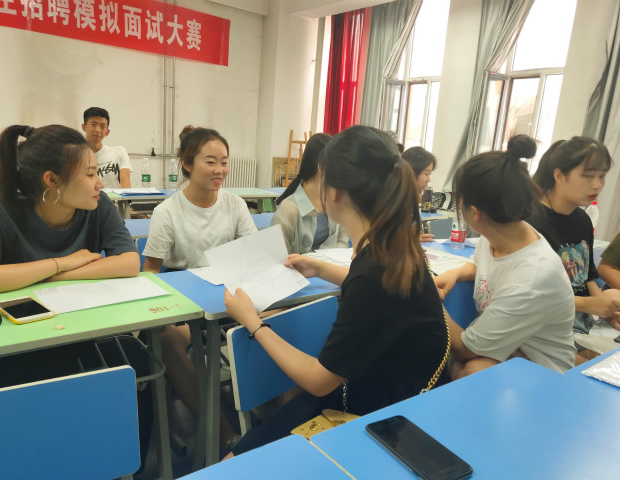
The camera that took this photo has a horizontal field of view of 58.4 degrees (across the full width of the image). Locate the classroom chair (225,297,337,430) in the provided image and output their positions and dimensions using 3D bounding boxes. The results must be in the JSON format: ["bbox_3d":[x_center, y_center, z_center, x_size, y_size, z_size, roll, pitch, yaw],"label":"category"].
[{"bbox_3d":[0.080,0.593,1.345,0.440,0.780,0.400,15,16,40],"label":"classroom chair"}]

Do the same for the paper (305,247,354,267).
[{"bbox_3d":[0.111,0.062,2.088,0.280,0.003,0.210,-6,16,-39],"label":"paper"}]

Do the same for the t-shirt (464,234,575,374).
[{"bbox_3d":[0.568,0.267,1.553,0.300,0.550,0.400,6,13,8],"label":"t-shirt"}]

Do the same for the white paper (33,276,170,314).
[{"bbox_3d":[-0.548,0.143,1.487,0.297,0.003,0.210,-6,16,-39],"label":"white paper"}]

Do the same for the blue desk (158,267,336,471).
[{"bbox_3d":[-0.165,0.487,1.812,0.620,0.750,0.410,-6,16,-39],"label":"blue desk"}]

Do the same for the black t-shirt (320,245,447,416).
[{"bbox_3d":[0.159,0.263,1.285,0.270,0.560,0.380,12,14,30],"label":"black t-shirt"}]

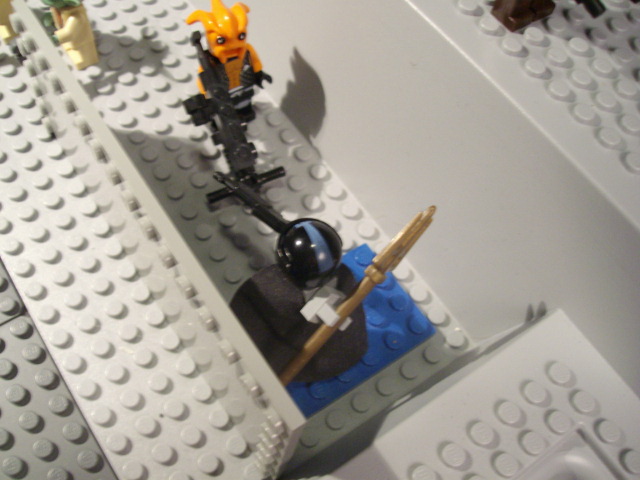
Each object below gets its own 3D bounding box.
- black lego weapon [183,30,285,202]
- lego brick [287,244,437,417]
[{"bbox_3d":[-0.028,-0.035,0.189,0.024,0.011,0.046,-24,100,-18],"label":"black lego weapon"},{"bbox_3d":[0.002,0.024,0.174,0.048,0.005,0.032,-29,66,-20],"label":"lego brick"}]

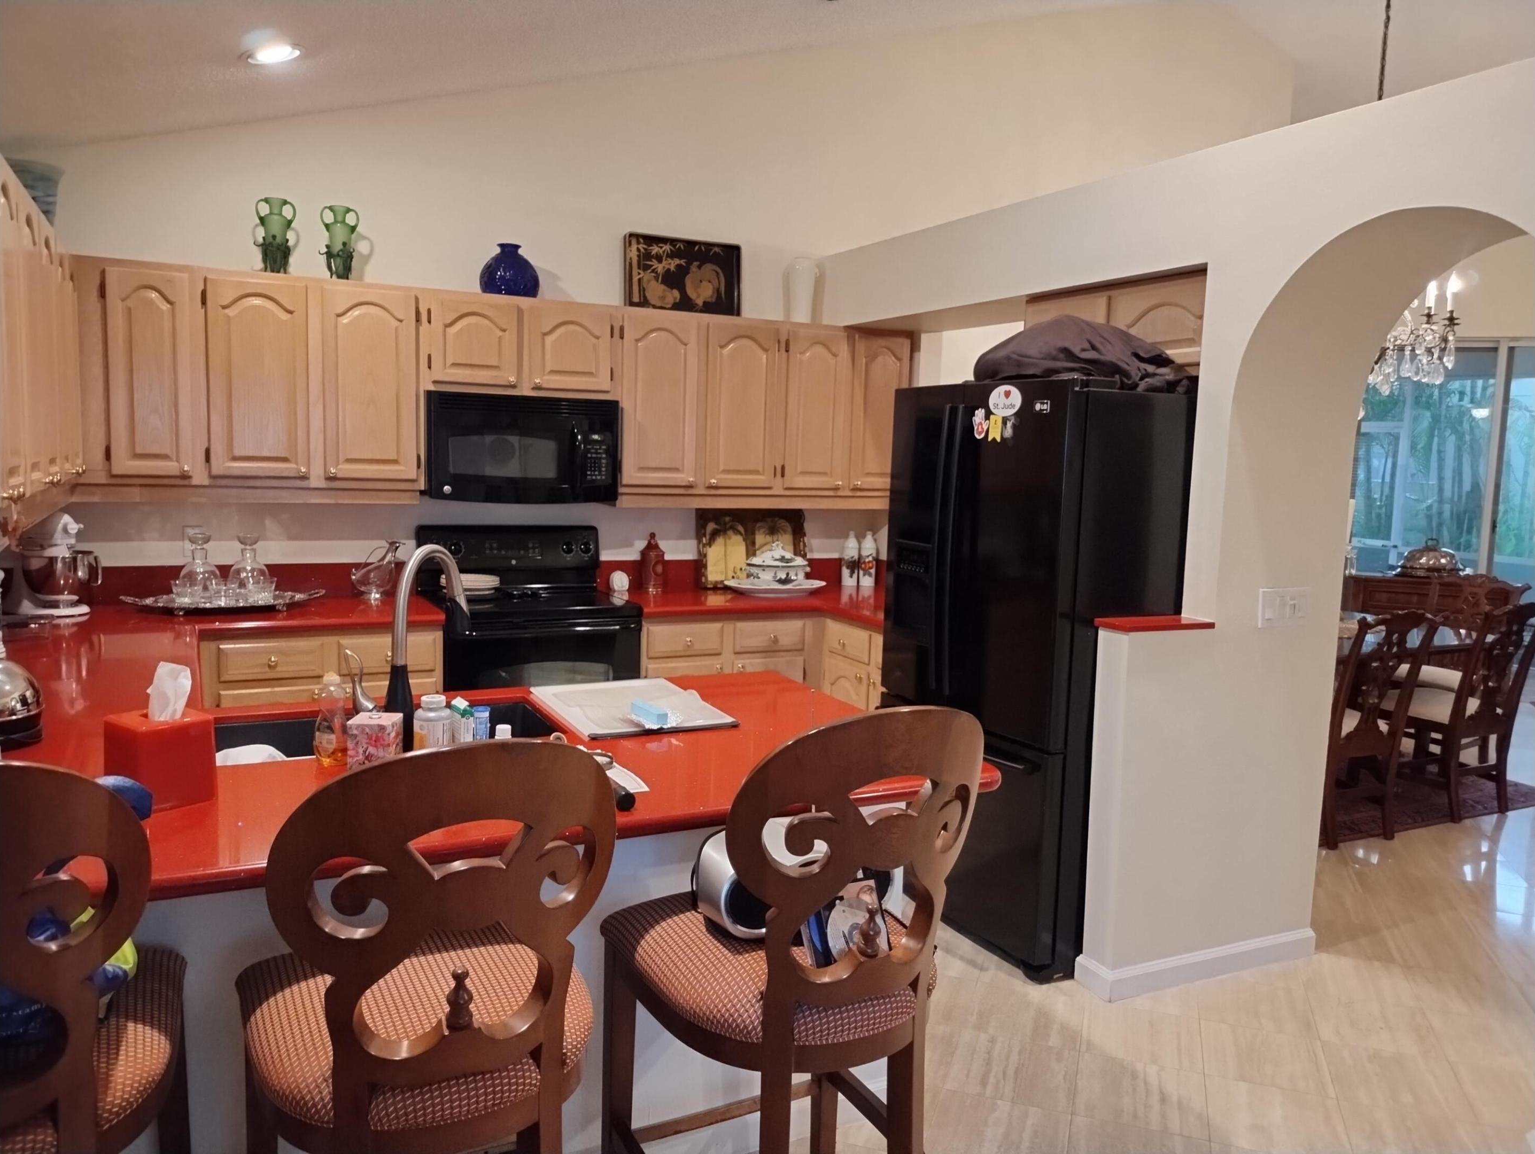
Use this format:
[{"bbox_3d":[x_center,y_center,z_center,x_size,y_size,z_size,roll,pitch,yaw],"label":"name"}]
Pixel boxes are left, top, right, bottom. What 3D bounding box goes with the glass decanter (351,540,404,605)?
[{"bbox_3d":[-1.525,-0.028,4.361,0.208,0.242,0.125,-1,7,-20],"label":"glass decanter"}]

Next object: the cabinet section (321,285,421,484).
[{"bbox_3d":[-1.532,-0.720,4.239,0.336,0.701,0.300,-2,7,-27],"label":"cabinet section"}]

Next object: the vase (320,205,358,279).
[{"bbox_3d":[-1.592,-1.234,4.144,0.145,0.299,0.125,-2,7,-27],"label":"vase"}]

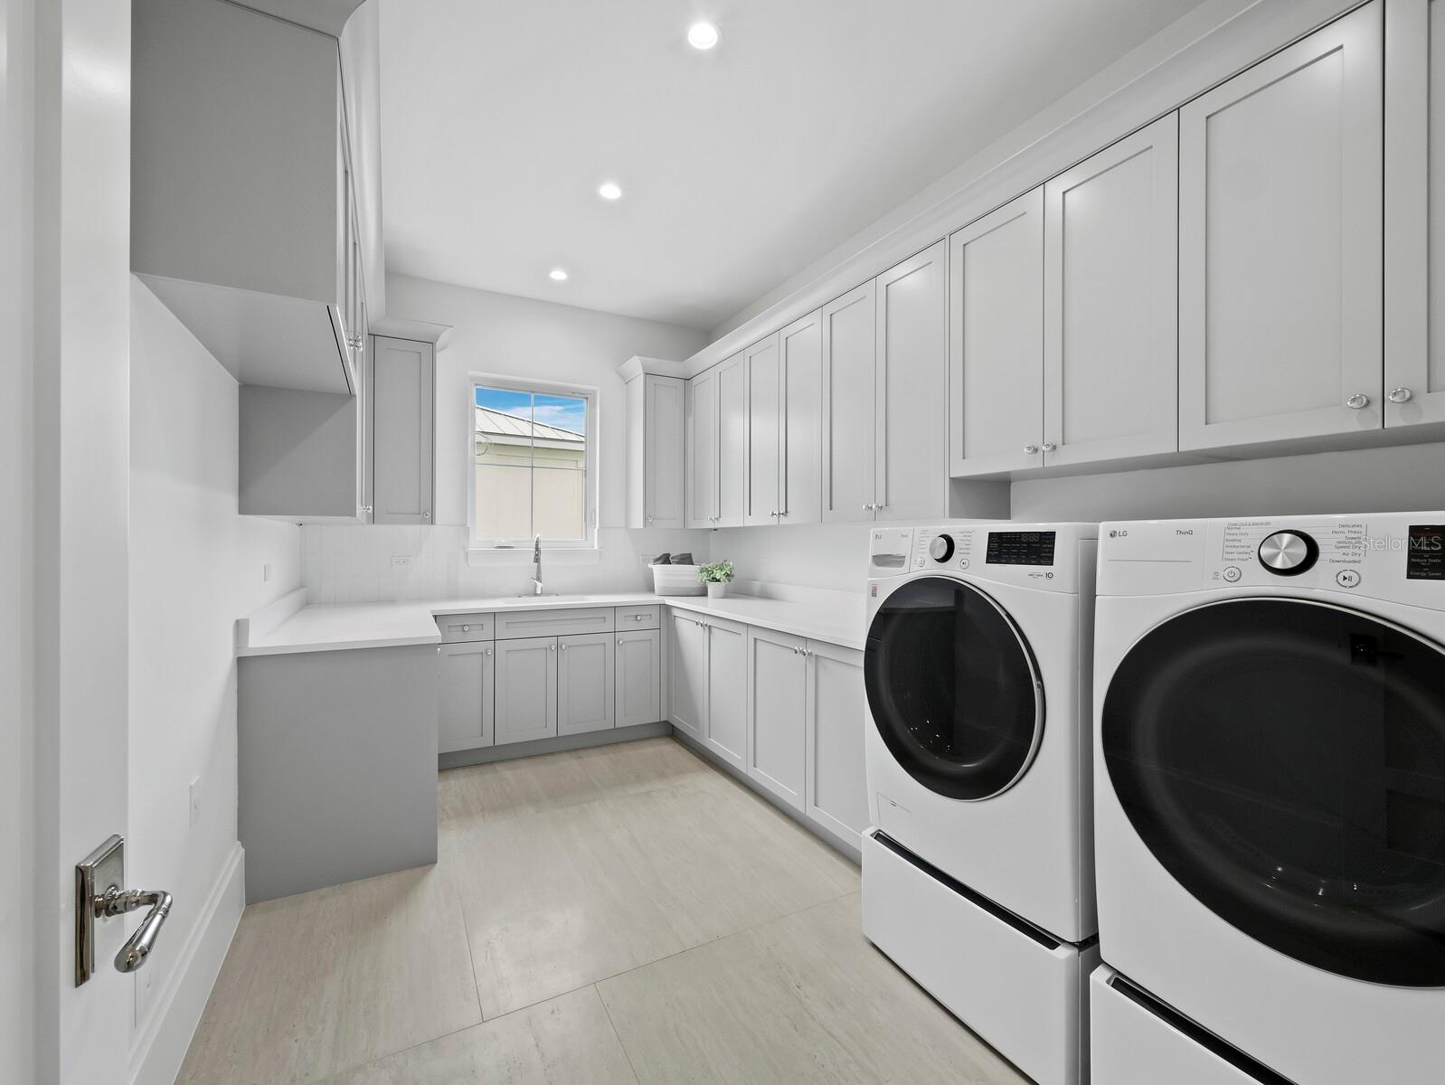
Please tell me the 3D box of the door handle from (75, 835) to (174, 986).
[{"bbox_3d":[-0.602,0.376,0.587,0.063,0.120,0.125,0,0,-23],"label":"door handle"}]

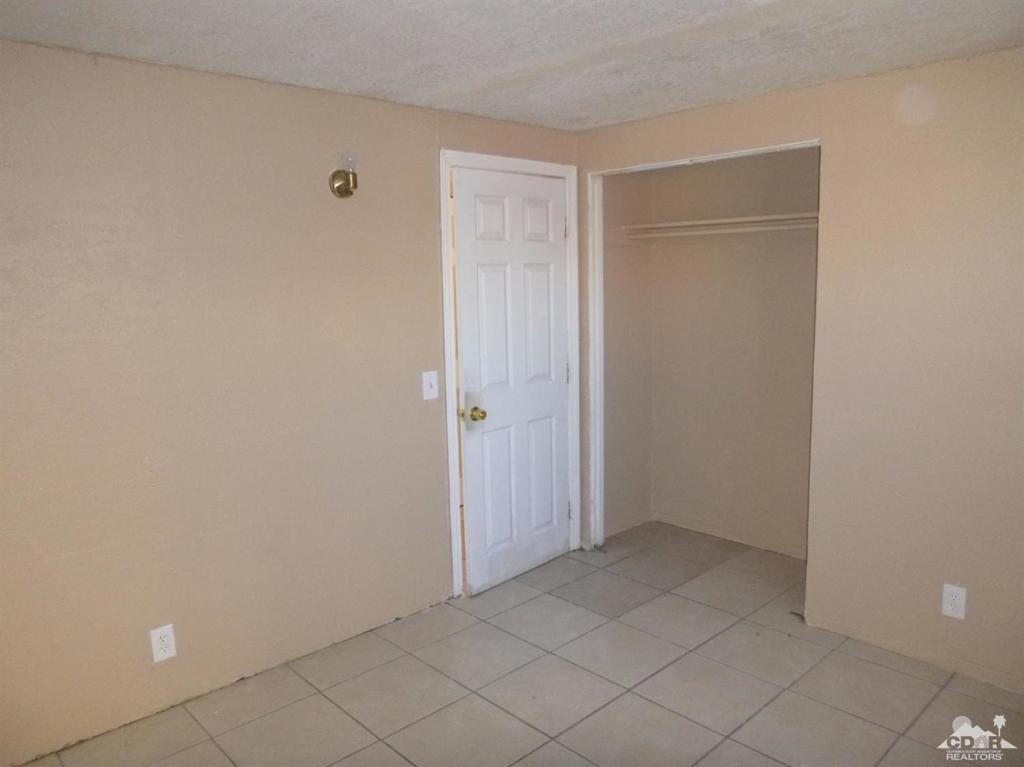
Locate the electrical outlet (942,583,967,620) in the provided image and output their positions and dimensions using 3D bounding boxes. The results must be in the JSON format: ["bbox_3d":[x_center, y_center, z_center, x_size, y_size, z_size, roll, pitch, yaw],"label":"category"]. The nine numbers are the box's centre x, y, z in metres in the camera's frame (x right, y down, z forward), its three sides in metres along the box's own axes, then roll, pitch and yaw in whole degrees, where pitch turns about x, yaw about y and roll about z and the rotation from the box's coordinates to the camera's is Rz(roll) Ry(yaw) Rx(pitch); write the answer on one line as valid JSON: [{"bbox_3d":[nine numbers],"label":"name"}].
[{"bbox_3d":[1.657,0.820,2.769,0.010,0.117,0.073,-9,11,-43],"label":"electrical outlet"}]

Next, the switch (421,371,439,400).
[{"bbox_3d":[-0.363,0.010,3.345,0.073,0.118,0.014,-9,11,-43],"label":"switch"}]

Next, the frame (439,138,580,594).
[{"bbox_3d":[0.001,-0.057,3.758,0.915,2.087,0.120,-9,11,-43],"label":"frame"}]

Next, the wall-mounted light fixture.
[{"bbox_3d":[-0.643,-0.823,2.913,0.110,0.172,0.115,-9,11,-43],"label":"wall-mounted light fixture"}]

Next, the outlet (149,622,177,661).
[{"bbox_3d":[-1.232,0.923,2.619,0.073,0.117,0.010,-9,11,-43],"label":"outlet"}]

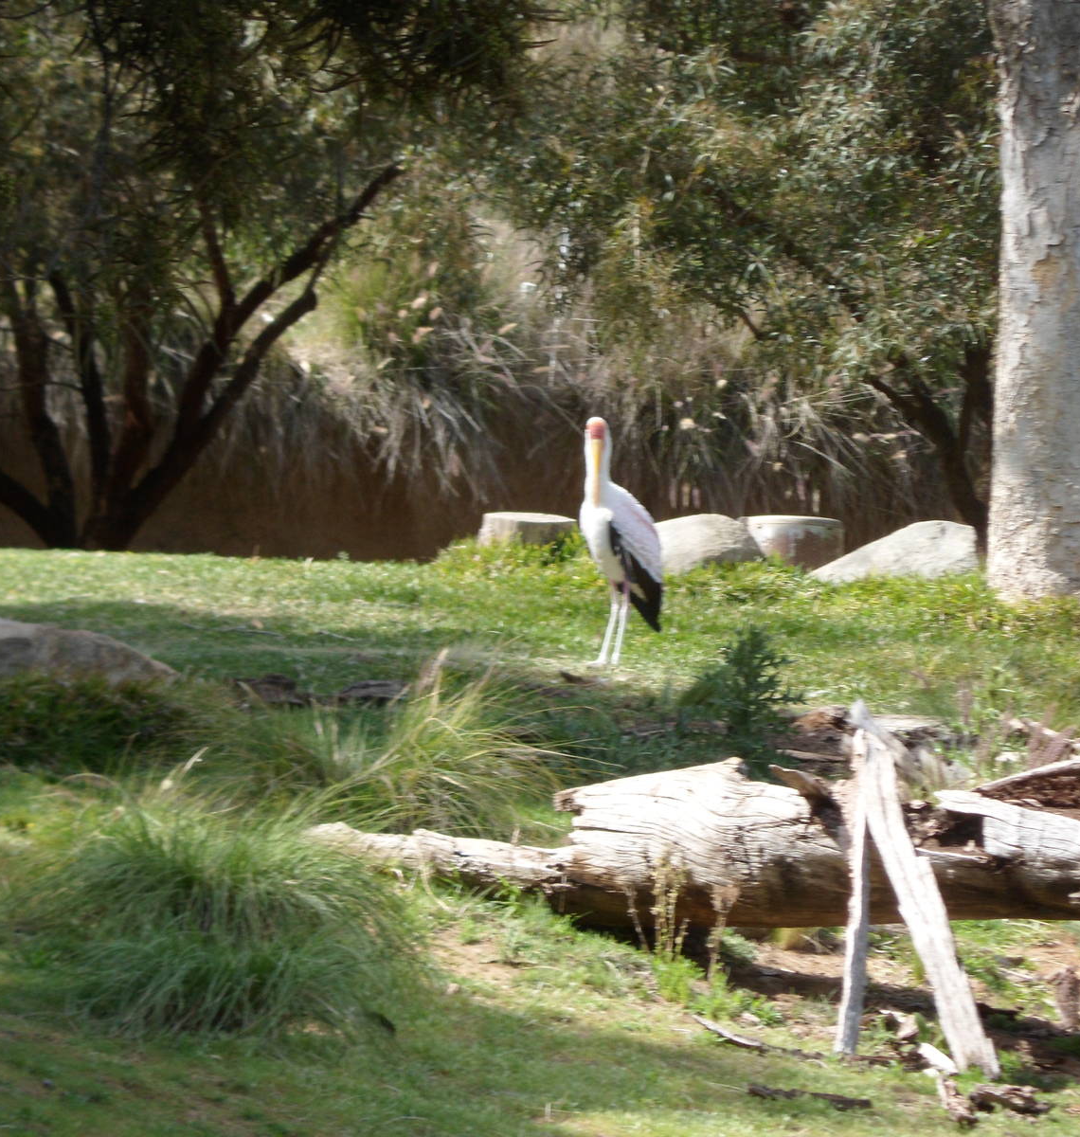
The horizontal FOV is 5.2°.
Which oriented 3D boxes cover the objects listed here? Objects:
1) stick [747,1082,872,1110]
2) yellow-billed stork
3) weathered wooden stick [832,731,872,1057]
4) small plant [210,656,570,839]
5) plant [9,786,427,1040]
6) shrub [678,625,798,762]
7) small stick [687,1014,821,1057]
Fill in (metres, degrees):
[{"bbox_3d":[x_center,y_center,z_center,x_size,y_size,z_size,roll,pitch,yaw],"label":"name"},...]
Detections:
[{"bbox_3d":[0.776,1.519,34.000,0.407,0.045,0.060,6,4,29],"label":"stick"},{"bbox_3d":[0.314,-0.103,45.800,0.260,0.960,0.450,4,3,25],"label":"yellow-billed stork"},{"bbox_3d":[0.936,0.965,35.200,0.100,1.023,0.090,3,-23,0],"label":"weathered wooden stick"},{"bbox_3d":[-0.507,0.611,40.000,1.200,0.600,0.950,2,3,0],"label":"small plant"},{"bbox_3d":[-0.977,1.045,35.800,1.250,0.720,1.050,2,3,0],"label":"plant"},{"bbox_3d":[0.726,0.454,43.000,0.430,0.480,0.420,2,3,0],"label":"shrub"},{"bbox_3d":[0.640,1.390,35.150,0.494,0.045,0.060,15,10,37],"label":"small stick"}]

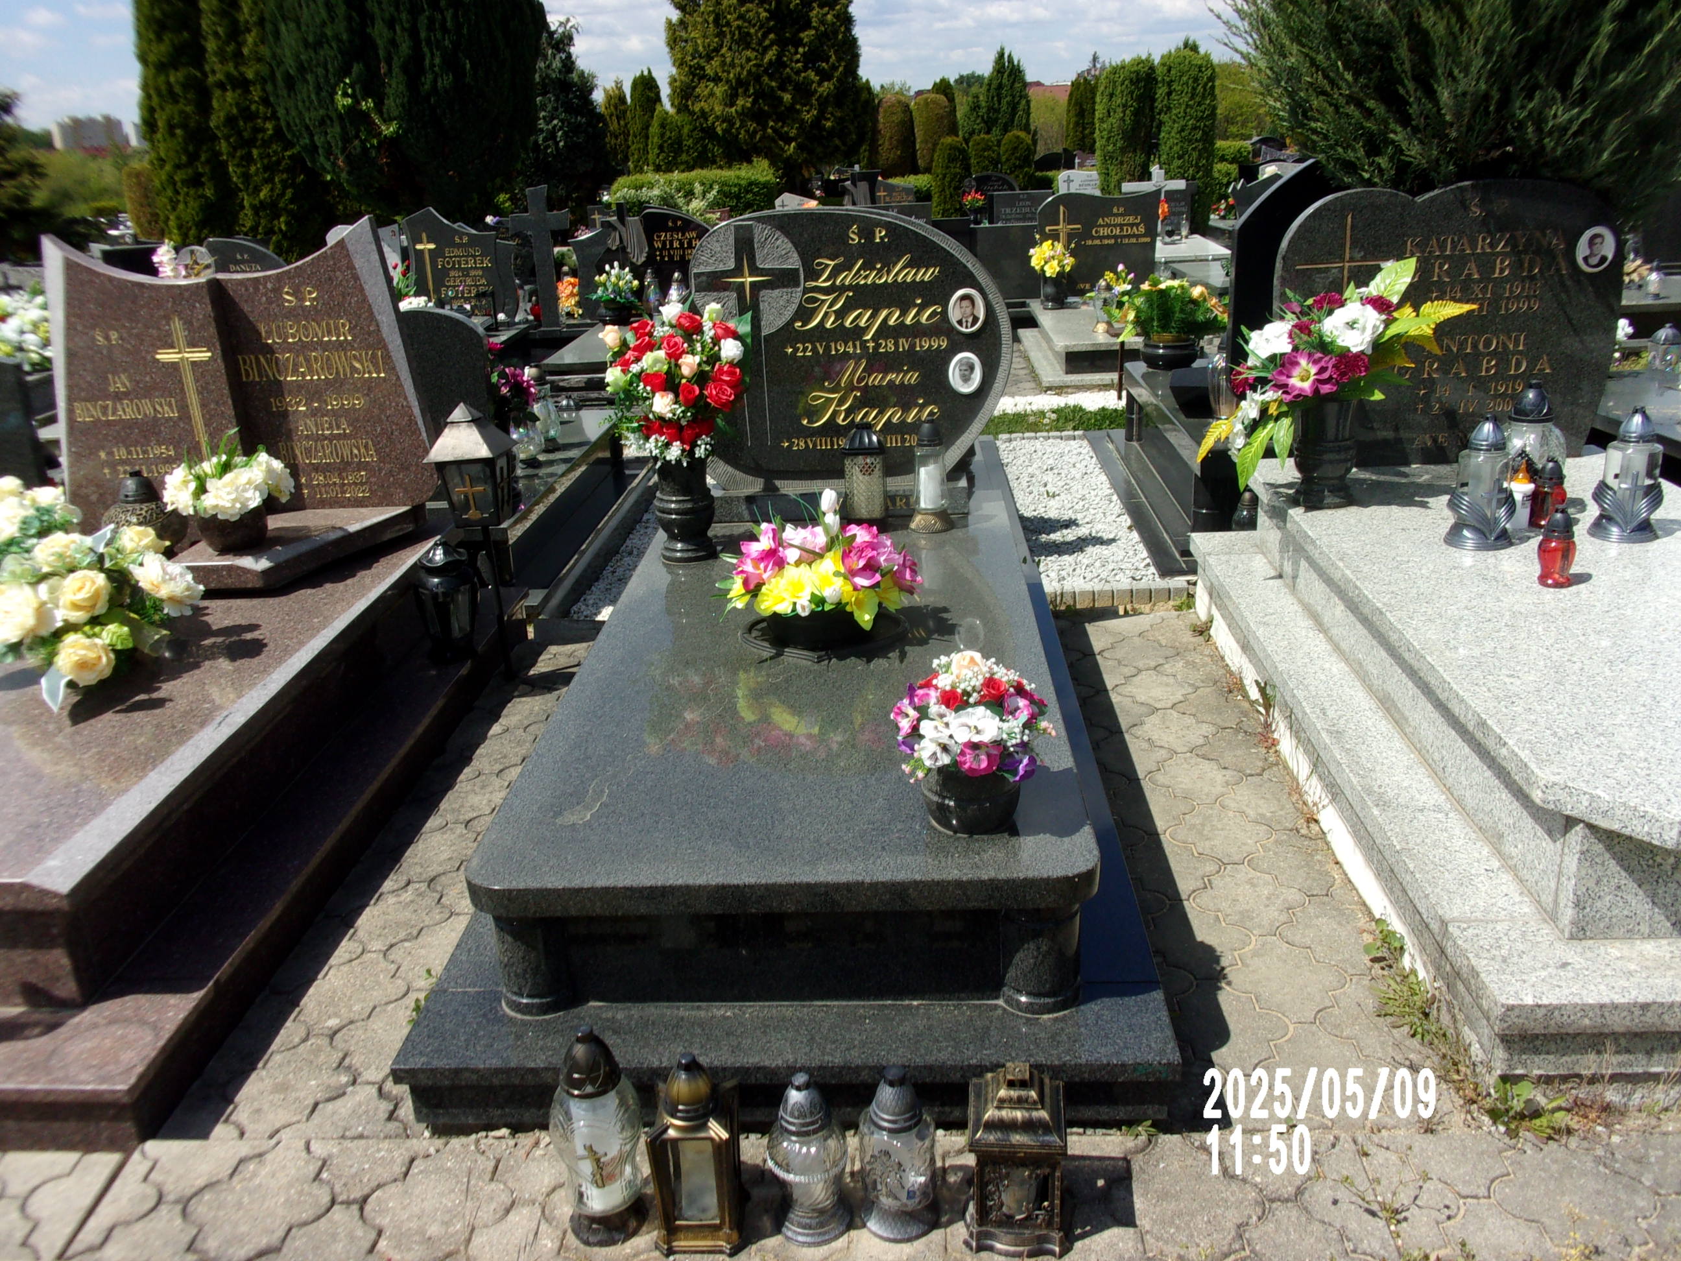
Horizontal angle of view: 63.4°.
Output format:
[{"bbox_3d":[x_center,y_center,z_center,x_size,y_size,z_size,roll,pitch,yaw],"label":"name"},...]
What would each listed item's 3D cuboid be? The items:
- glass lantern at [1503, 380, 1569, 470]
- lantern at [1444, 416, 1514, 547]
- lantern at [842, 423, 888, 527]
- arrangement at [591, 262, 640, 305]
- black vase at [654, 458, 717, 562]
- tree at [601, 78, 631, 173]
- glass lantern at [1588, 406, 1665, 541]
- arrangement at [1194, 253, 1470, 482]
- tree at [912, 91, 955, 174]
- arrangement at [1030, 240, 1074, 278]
[{"bbox_3d":[1.651,-0.434,3.224,0.127,0.319,0.127,-1,21,3],"label":"glass lantern"},{"bbox_3d":[1.480,-0.349,3.135,0.165,0.295,0.155,-1,20,3],"label":"lantern"},{"bbox_3d":[0.064,-0.390,3.384,0.116,0.244,0.116,-1,21,3],"label":"lantern"},{"bbox_3d":[-1.540,-2.362,9.301,0.340,0.288,0.272,-1,20,3],"label":"arrangement"},{"bbox_3d":[-0.367,-0.294,3.243,0.138,0.241,0.138,-1,21,3],"label":"black vase"},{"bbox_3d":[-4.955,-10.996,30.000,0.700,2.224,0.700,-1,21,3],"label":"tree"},{"bbox_3d":[1.769,-0.353,3.039,0.138,0.291,0.130,6,23,22],"label":"glass lantern"},{"bbox_3d":[1.164,-0.597,3.196,0.627,0.541,0.400,-1,21,3],"label":"arrangement"},{"bbox_3d":[1.724,-8.964,25.423,0.751,2.075,0.751,-1,20,3],"label":"tree"},{"bbox_3d":[1.408,-2.475,9.058,0.303,0.245,0.243,-1,20,3],"label":"arrangement"}]

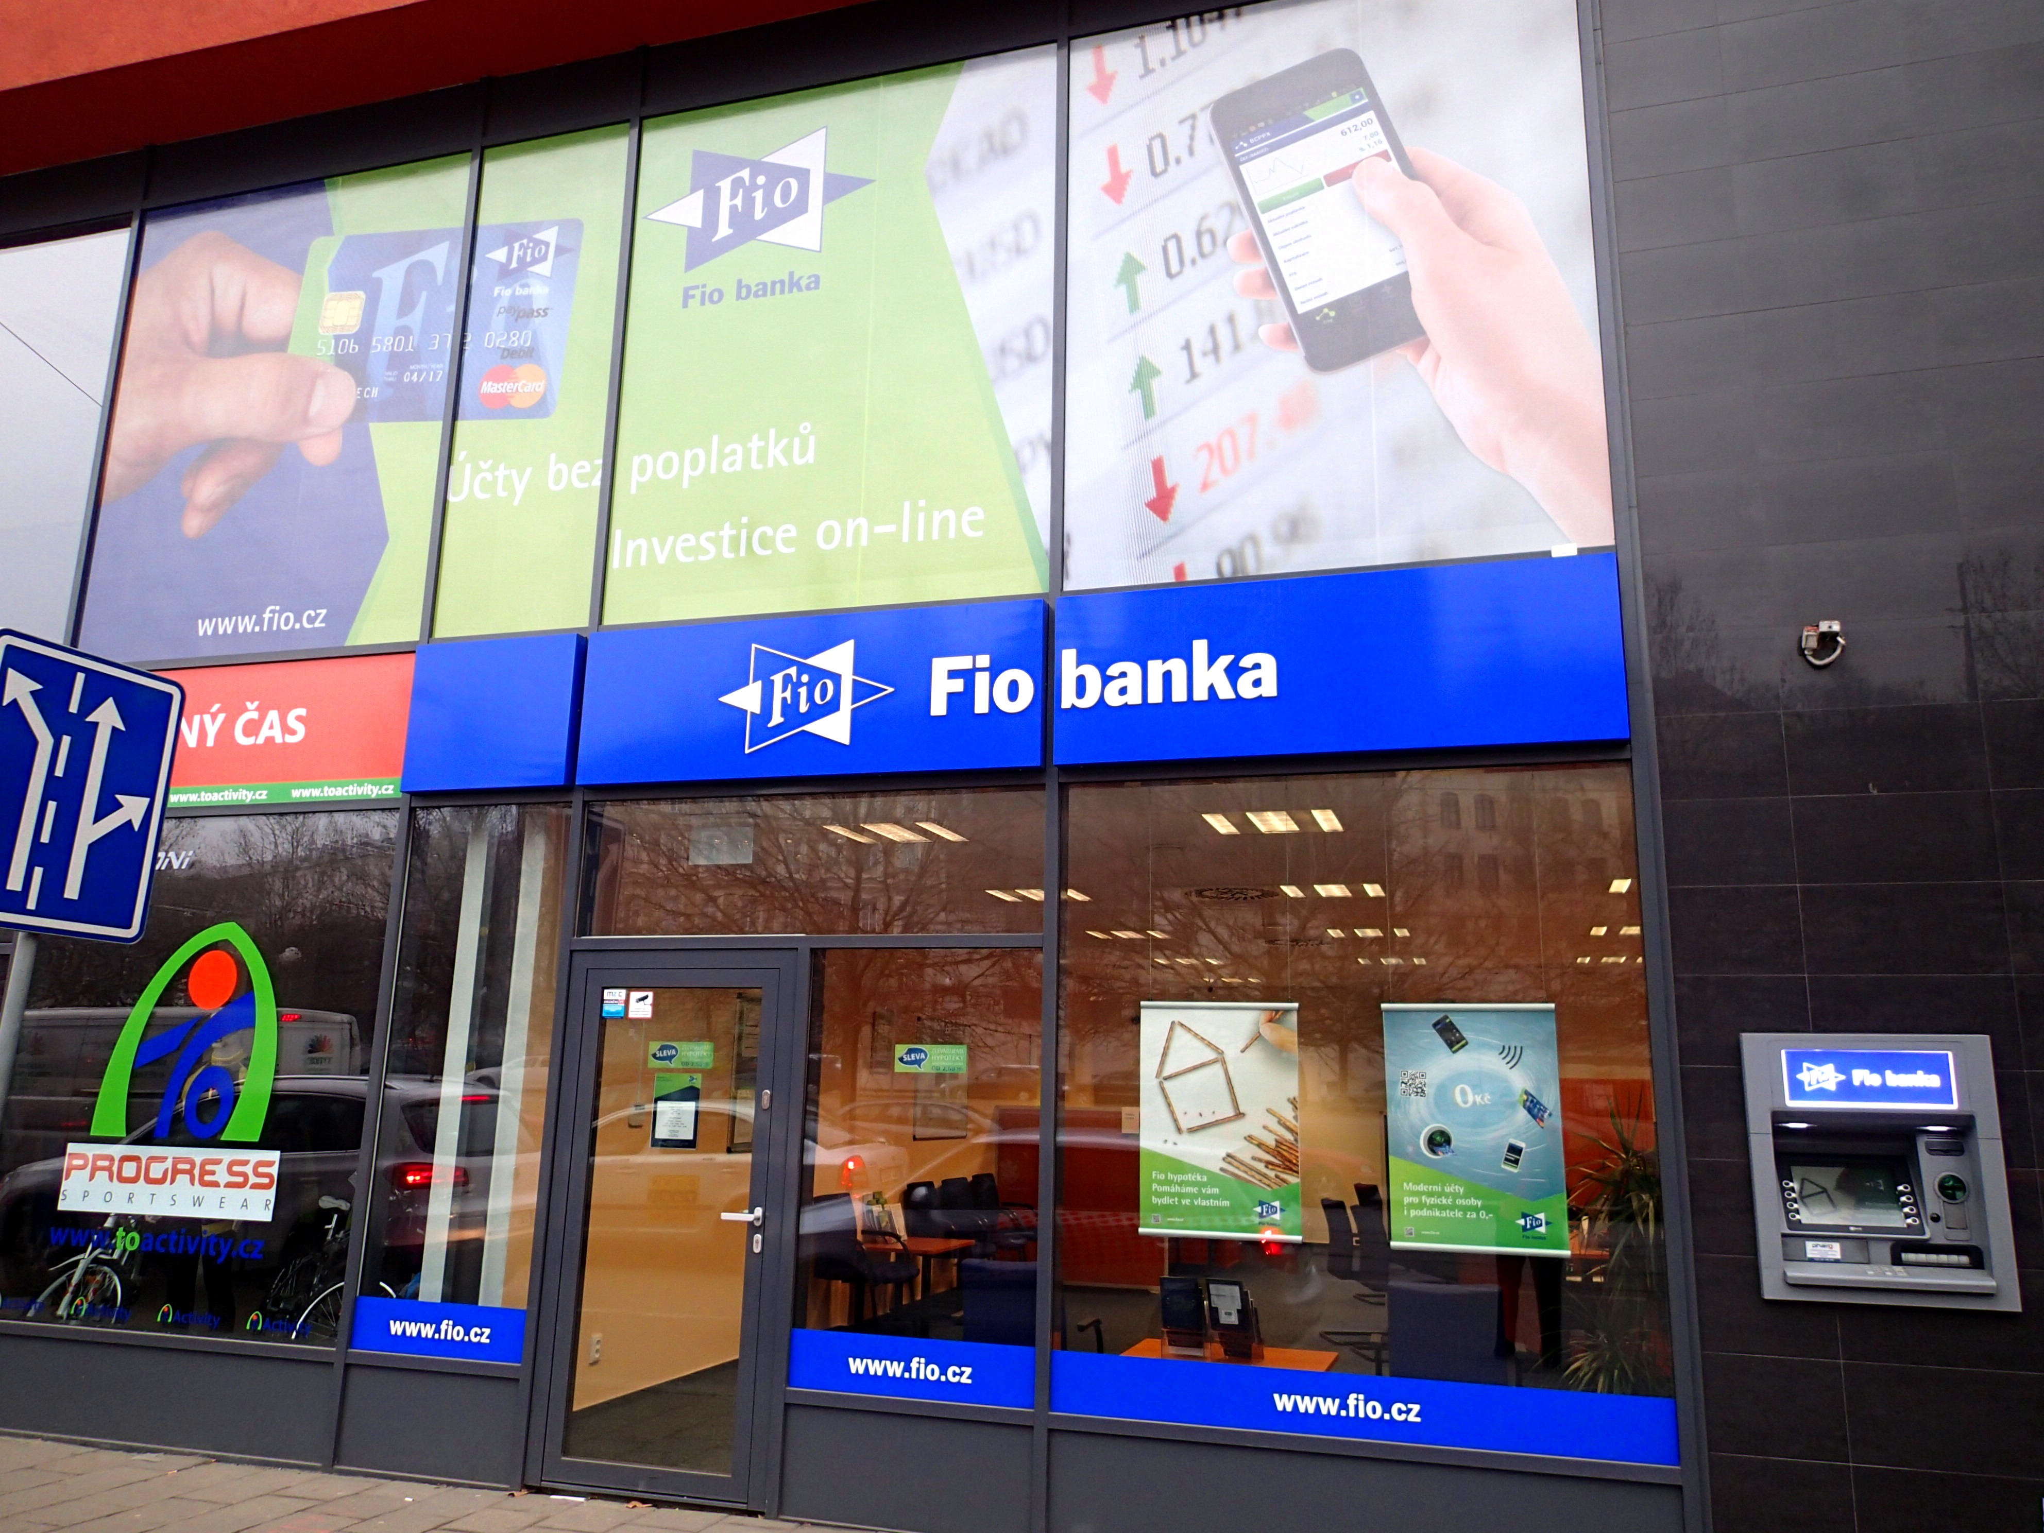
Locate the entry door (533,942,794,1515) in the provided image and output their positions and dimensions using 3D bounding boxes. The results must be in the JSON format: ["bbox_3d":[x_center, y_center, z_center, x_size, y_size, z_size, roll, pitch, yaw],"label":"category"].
[{"bbox_3d":[-1.403,1.787,5.919,0.992,2.088,0.080,-2,-12,16],"label":"entry door"}]

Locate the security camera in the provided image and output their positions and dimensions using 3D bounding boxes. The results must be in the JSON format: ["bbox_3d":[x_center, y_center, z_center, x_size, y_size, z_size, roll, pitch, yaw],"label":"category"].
[{"bbox_3d":[2.731,-0.416,5.042,0.106,0.154,0.130,-2,-12,16],"label":"security camera"}]

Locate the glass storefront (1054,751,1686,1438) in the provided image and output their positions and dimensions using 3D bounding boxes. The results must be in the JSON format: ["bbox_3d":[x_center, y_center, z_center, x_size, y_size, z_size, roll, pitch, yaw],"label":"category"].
[{"bbox_3d":[1.137,1.102,5.297,2.097,2.199,0.060,-2,-12,16],"label":"glass storefront"}]

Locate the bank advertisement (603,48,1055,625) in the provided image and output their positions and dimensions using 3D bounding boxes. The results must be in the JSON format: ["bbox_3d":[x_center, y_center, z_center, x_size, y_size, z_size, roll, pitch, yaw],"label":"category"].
[{"bbox_3d":[-0.858,-1.914,6.560,2.070,2.546,0.040,-2,-12,16],"label":"bank advertisement"}]

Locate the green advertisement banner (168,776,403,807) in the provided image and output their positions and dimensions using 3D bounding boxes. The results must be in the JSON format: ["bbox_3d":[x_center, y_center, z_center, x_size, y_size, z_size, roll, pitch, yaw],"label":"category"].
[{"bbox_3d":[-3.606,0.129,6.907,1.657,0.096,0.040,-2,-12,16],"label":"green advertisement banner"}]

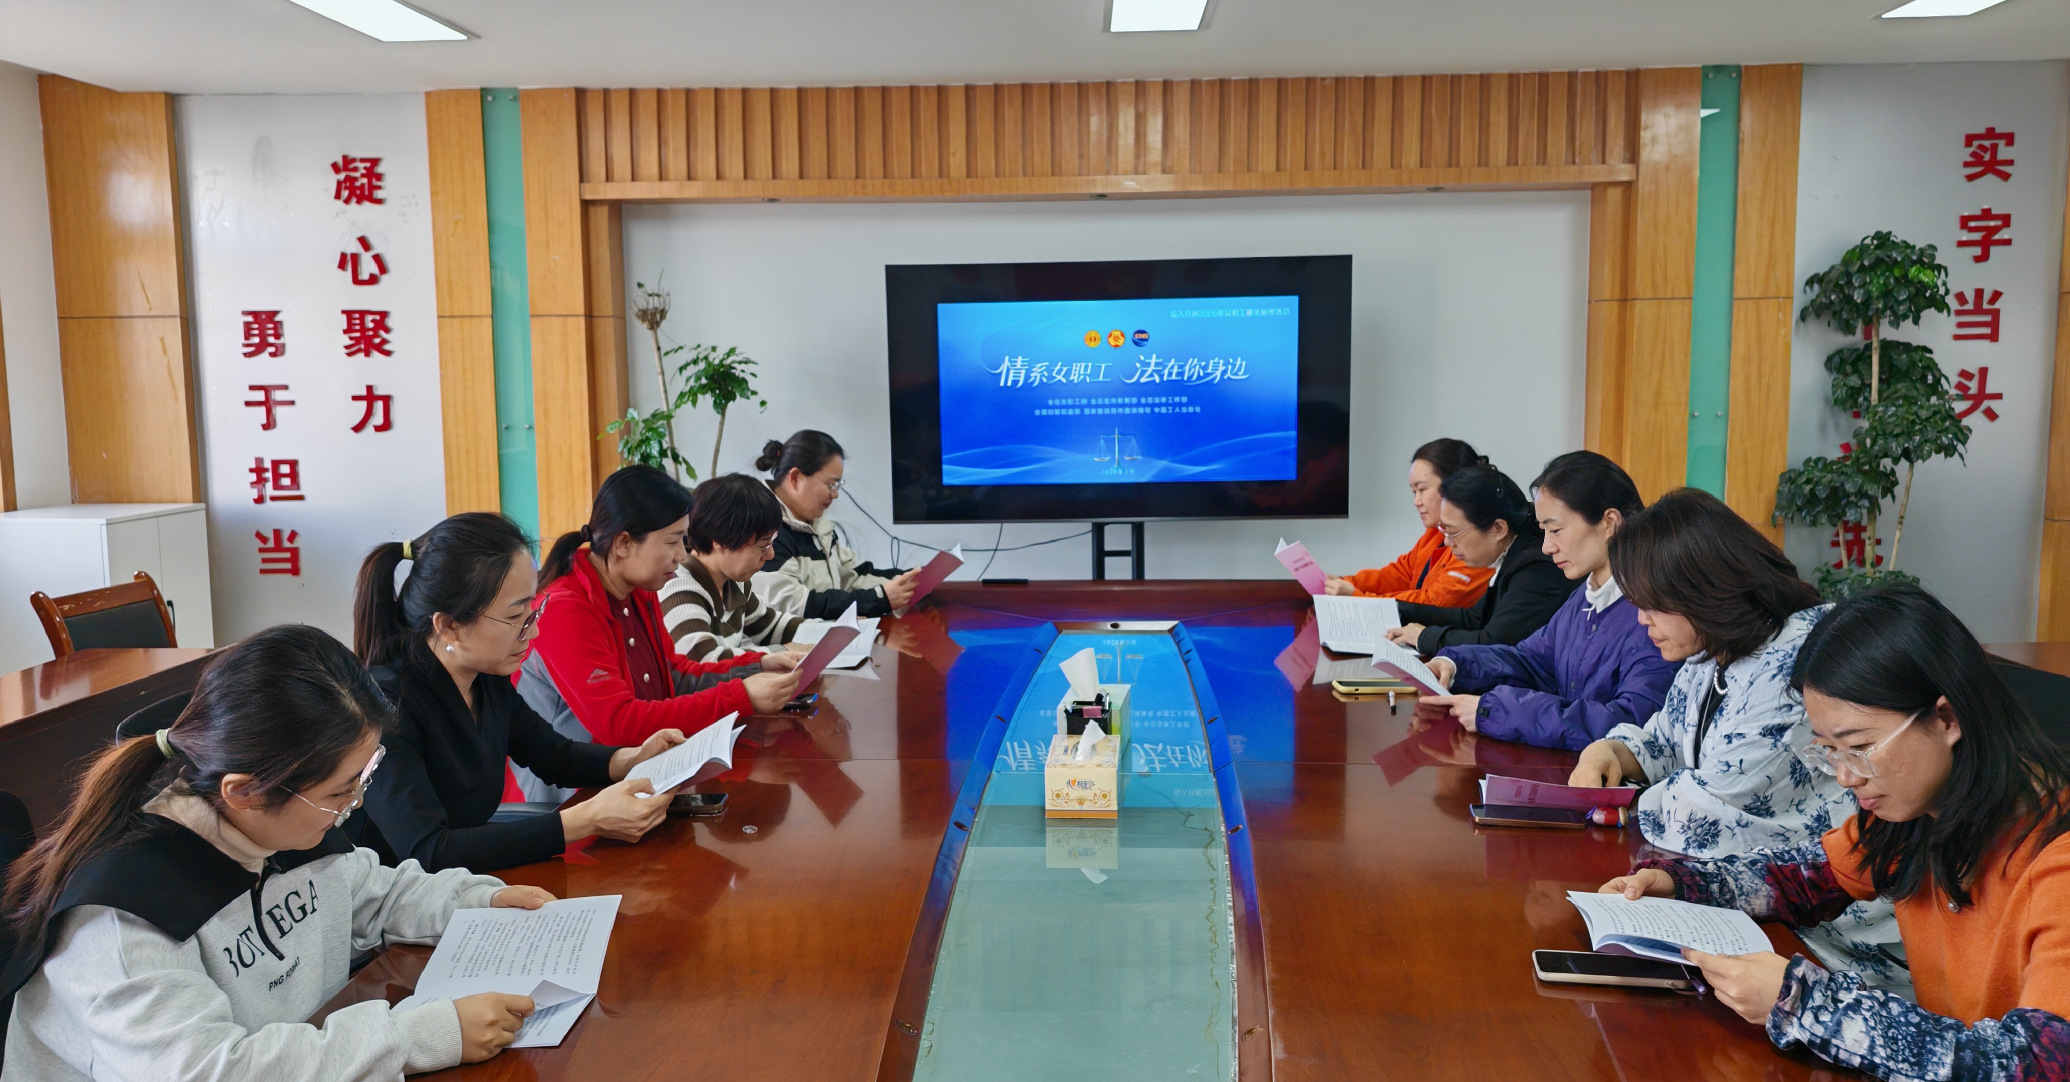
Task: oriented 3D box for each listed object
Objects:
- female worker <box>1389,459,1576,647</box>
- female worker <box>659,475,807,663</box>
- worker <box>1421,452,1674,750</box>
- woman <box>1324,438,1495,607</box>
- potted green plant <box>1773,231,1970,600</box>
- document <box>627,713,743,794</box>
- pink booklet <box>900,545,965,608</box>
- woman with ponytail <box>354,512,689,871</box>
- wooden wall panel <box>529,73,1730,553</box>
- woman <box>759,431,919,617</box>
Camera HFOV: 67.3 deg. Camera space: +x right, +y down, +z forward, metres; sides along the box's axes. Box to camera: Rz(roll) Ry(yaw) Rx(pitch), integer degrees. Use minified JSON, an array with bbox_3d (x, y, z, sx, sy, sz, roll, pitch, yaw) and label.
[{"bbox_3d":[1.044,0.411,3.731,0.600,1.200,0.500,-1,6,-1],"label":"female worker"},{"bbox_3d":[-0.742,0.433,3.759,0.570,1.195,0.480,0,6,5],"label":"female worker"},{"bbox_3d":[1.004,0.470,2.914,0.620,1.260,0.500,-2,6,-10],"label":"worker"},{"bbox_3d":[1.167,0.309,4.653,0.620,1.270,0.480,-2,6,-9],"label":"woman"},{"bbox_3d":[3.021,-0.160,5.610,0.630,1.880,0.620,0,6,2],"label":"potted green plant"},{"bbox_3d":[-0.549,0.340,2.504,0.205,0.040,0.155,-28,32,3],"label":"document"},{"bbox_3d":[-0.299,0.113,4.398,0.210,0.060,0.250,-38,-2,-5],"label":"pink booklet"},{"bbox_3d":[-0.777,0.564,2.375,0.600,1.235,0.480,0,6,8],"label":"woman with ponytail"},{"bbox_3d":[0.270,-0.472,6.049,4.420,2.500,0.260,0,6,2],"label":"wooden wall panel"},{"bbox_3d":[-0.617,0.328,4.589,0.620,1.290,0.480,1,6,12],"label":"woman"}]

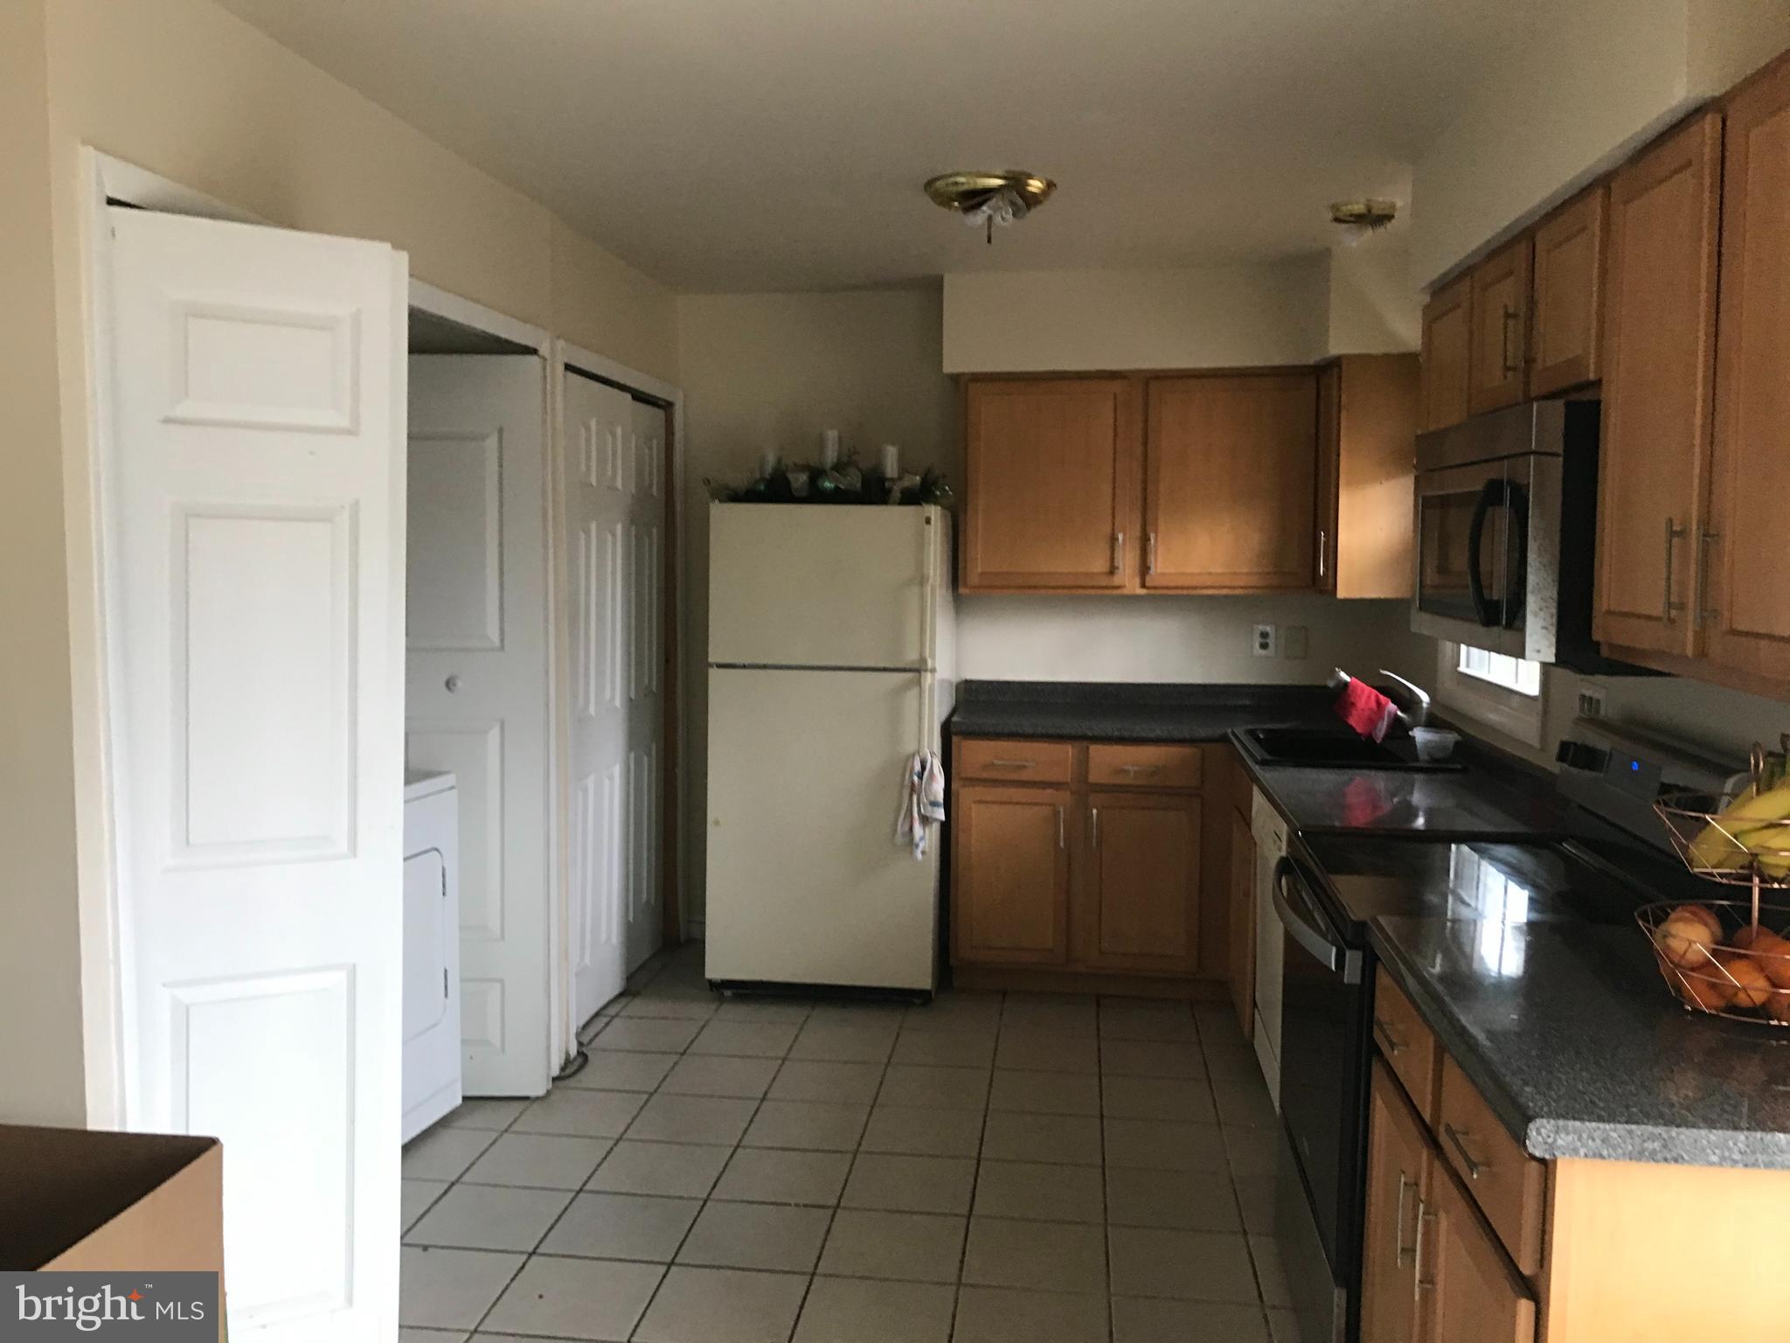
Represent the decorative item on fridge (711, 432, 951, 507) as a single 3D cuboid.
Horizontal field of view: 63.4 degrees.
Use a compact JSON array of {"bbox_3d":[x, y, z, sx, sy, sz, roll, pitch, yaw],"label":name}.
[{"bbox_3d":[-0.224,-0.693,4.945,0.847,0.259,0.270,1,5,7],"label":"decorative item on fridge"}]

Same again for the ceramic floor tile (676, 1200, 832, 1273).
[{"bbox_3d":[-0.302,1.243,3.179,0.300,0.012,0.300,1,5,7],"label":"ceramic floor tile"}]

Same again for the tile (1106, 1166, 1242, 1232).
[{"bbox_3d":[0.644,1.231,3.370,0.300,0.012,0.300,1,5,7],"label":"tile"}]

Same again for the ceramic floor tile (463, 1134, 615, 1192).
[{"bbox_3d":[-0.871,1.209,3.570,0.302,0.010,0.302,1,5,7],"label":"ceramic floor tile"}]

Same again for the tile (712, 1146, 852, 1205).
[{"bbox_3d":[-0.264,1.222,3.498,0.300,0.012,0.300,1,5,7],"label":"tile"}]

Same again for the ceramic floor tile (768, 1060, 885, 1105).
[{"bbox_3d":[-0.189,1.167,4.103,0.300,0.012,0.300,1,5,7],"label":"ceramic floor tile"}]

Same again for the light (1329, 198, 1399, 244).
[{"bbox_3d":[1.273,-1.210,3.953,0.185,0.095,0.185,1,5,7],"label":"light"}]

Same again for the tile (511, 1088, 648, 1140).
[{"bbox_3d":[-0.832,1.177,3.856,0.300,0.012,0.300,1,5,7],"label":"tile"}]

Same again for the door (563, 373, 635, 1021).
[{"bbox_3d":[-0.963,0.096,4.672,0.035,2.021,0.651,1,5,7],"label":"door"}]

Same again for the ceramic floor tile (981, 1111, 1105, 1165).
[{"bbox_3d":[0.381,1.202,3.724,0.302,0.010,0.302,1,5,7],"label":"ceramic floor tile"}]

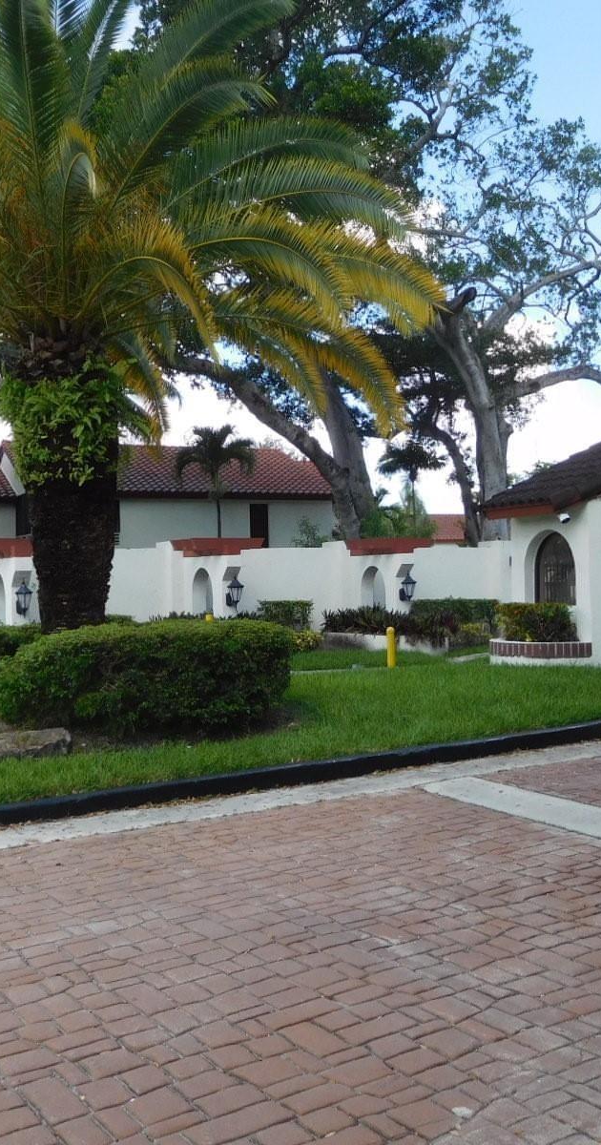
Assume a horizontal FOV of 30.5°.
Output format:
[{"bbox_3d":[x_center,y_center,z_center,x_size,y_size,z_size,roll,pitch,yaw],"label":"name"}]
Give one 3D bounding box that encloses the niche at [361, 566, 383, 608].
[{"bbox_3d":[1.531,0.414,21.676,0.300,1.070,0.770,-1,-1,-33],"label":"niche"}]

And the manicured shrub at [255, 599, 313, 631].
[{"bbox_3d":[-0.362,1.141,23.900,1.280,1.000,0.800,-1,-1,3],"label":"manicured shrub"}]

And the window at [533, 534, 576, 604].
[{"bbox_3d":[3.790,-0.058,16.250,0.140,1.100,1.020,-1,-1,-33],"label":"window"}]

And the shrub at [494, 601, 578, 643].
[{"bbox_3d":[3.390,0.720,15.830,0.780,0.610,1.250,-1,-1,-33],"label":"shrub"}]

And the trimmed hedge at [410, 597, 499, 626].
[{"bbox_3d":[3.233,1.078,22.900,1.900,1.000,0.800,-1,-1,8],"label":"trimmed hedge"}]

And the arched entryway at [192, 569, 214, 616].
[{"bbox_3d":[-1.701,0.444,20.376,0.300,1.070,0.750,-1,-1,-33],"label":"arched entryway"}]

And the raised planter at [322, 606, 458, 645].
[{"bbox_3d":[1.821,1.218,22.300,0.850,0.880,3.300,0,-1,-41],"label":"raised planter"}]

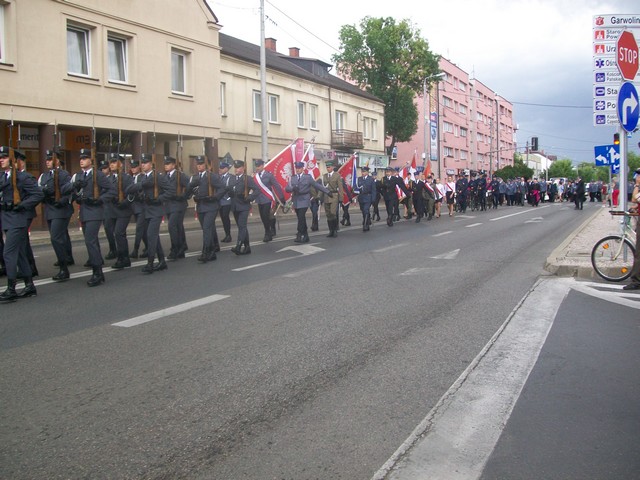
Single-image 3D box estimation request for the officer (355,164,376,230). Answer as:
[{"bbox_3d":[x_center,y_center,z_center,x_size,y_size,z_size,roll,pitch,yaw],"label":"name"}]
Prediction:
[{"bbox_3d":[1.303,-1.153,18.850,0.530,1.820,0.420,2,6,25],"label":"officer"}]

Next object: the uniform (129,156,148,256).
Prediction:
[{"bbox_3d":[-3.418,-0.577,12.501,0.580,1.840,0.550,1,5,25],"label":"uniform"}]

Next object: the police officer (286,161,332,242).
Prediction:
[{"bbox_3d":[-0.239,-0.876,15.150,0.800,1.840,0.600,2,6,25],"label":"police officer"}]

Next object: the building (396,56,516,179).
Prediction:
[{"bbox_3d":[17.976,-14.160,96.698,12.000,15.200,50.000,1,5,25],"label":"building"}]

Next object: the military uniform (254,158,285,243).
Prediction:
[{"bbox_3d":[-1.131,-0.858,14.756,0.600,1.820,0.550,1,5,25],"label":"military uniform"}]

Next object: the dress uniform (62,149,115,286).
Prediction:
[{"bbox_3d":[-3.113,-0.292,8.949,0.620,1.850,0.550,1,5,25],"label":"dress uniform"}]

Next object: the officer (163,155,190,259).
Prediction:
[{"bbox_3d":[-2.596,-0.572,12.000,0.510,1.840,0.420,2,6,25],"label":"officer"}]

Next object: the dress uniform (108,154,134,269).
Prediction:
[{"bbox_3d":[-3.246,-0.464,10.803,0.600,1.850,0.550,1,5,25],"label":"dress uniform"}]

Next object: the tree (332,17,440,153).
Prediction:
[{"bbox_3d":[6.358,-12.257,62.677,10.000,17.000,10.000,1,5,25],"label":"tree"}]

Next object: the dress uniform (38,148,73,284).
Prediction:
[{"bbox_3d":[-3.756,-0.353,9.505,0.600,1.850,0.550,1,5,25],"label":"dress uniform"}]

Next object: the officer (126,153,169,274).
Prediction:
[{"bbox_3d":[-2.666,-0.405,10.346,0.600,1.850,0.550,1,5,25],"label":"officer"}]

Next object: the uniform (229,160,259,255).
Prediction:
[{"bbox_3d":[-1.523,-0.625,13.000,0.520,1.840,0.430,2,6,25],"label":"uniform"}]

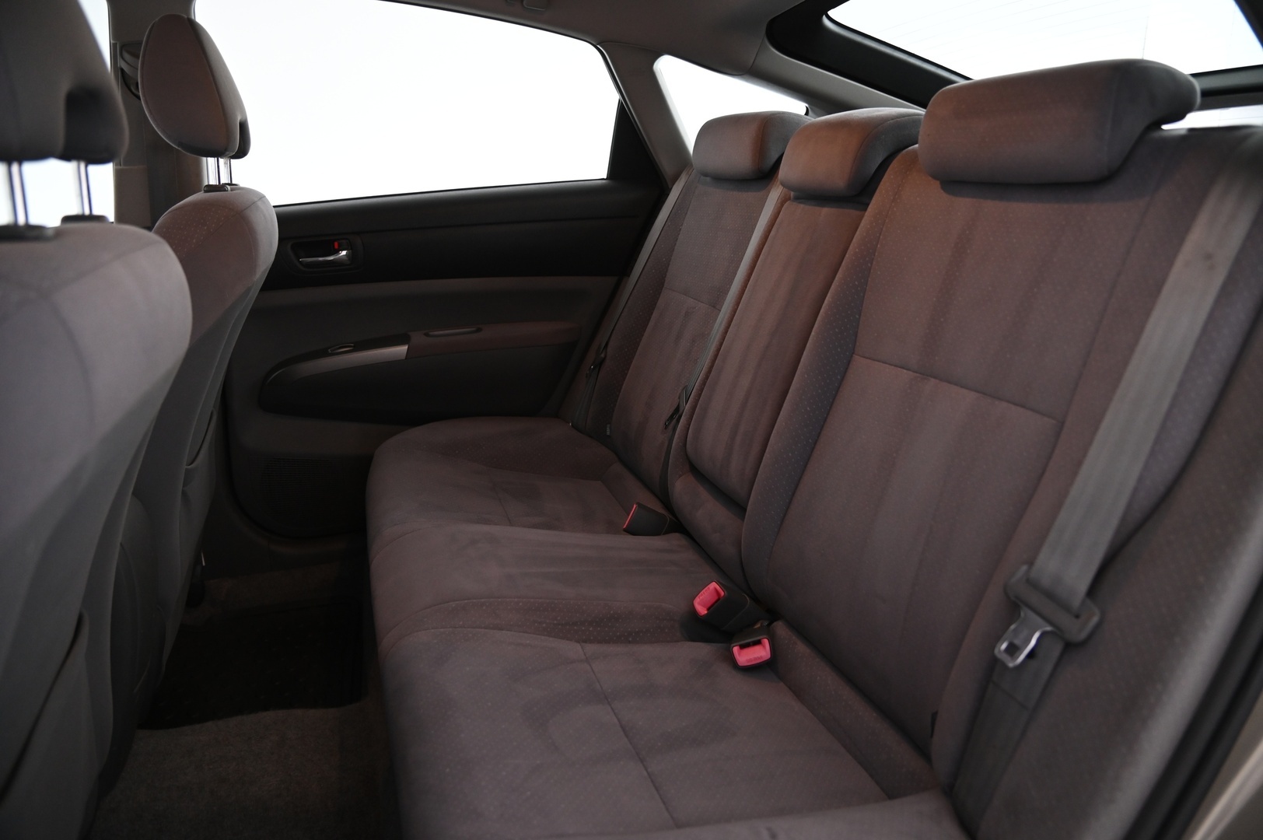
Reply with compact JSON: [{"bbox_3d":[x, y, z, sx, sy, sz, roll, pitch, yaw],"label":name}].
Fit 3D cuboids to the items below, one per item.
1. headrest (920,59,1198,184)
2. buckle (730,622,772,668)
[{"bbox_3d":[0.393,-0.278,0.805,0.120,0.115,0.245,5,14,-21],"label":"headrest"},{"bbox_3d":[0.143,0.269,1.005,0.044,0.030,0.060,-22,0,20],"label":"buckle"}]

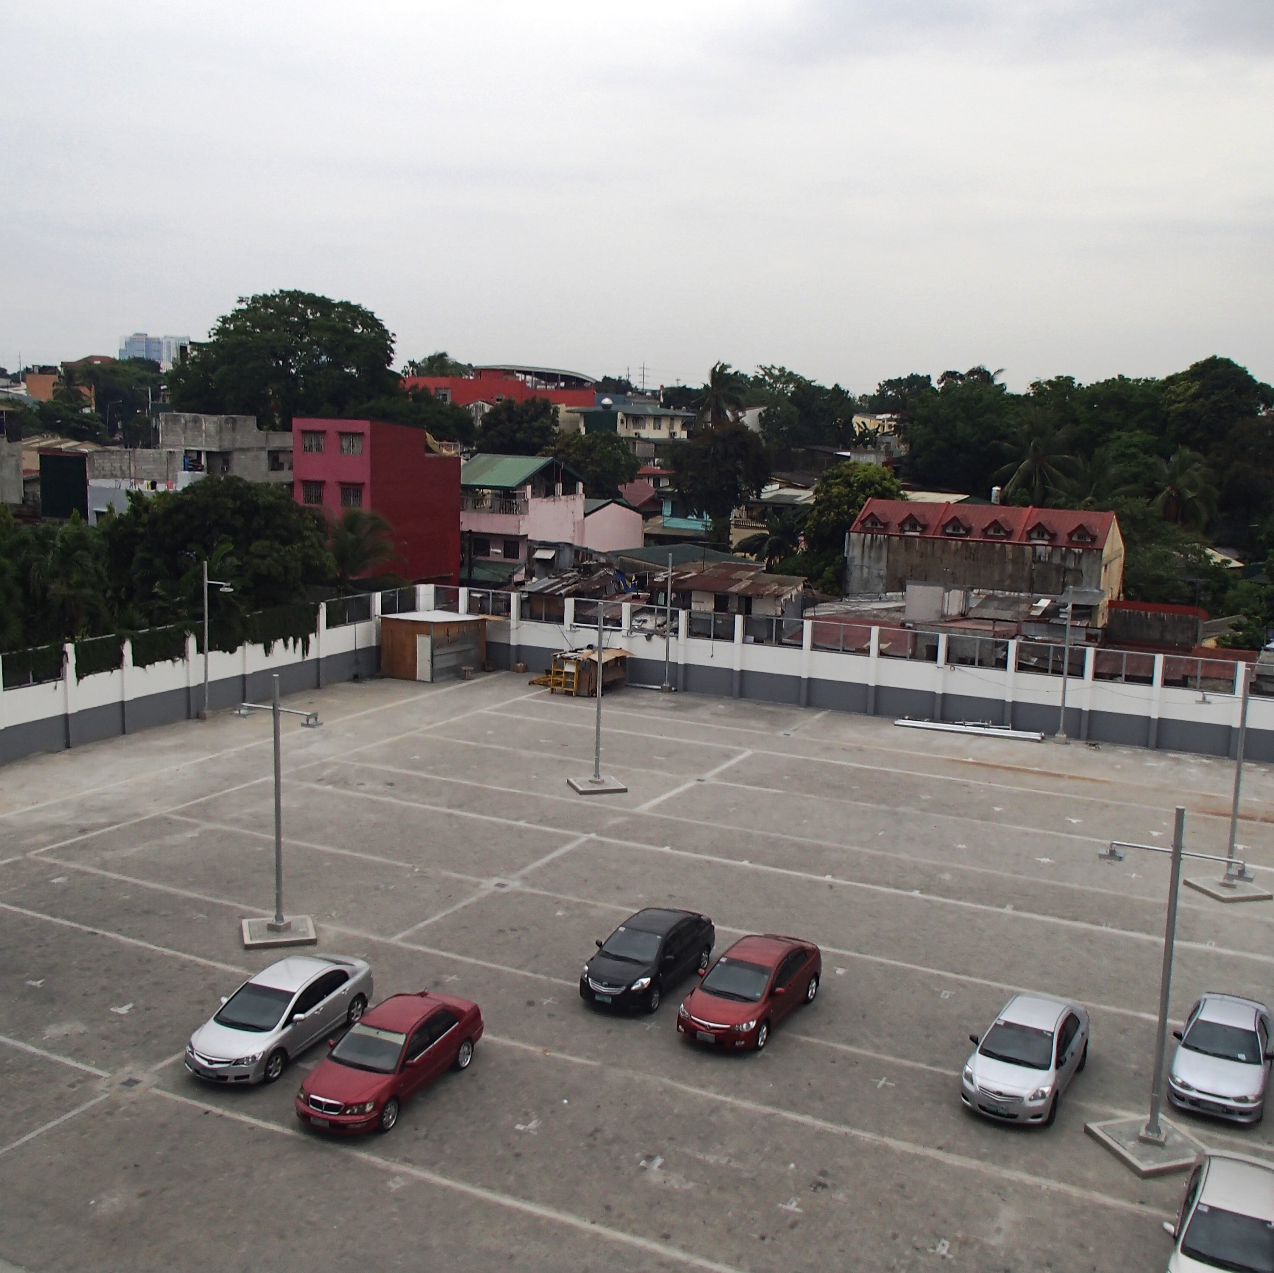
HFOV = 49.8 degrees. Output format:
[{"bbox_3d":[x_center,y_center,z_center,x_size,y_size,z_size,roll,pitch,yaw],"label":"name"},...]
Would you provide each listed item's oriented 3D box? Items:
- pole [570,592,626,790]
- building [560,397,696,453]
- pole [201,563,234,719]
[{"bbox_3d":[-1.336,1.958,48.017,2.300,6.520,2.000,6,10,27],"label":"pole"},{"bbox_3d":[-0.882,-22.470,166.000,14.500,11.100,10.500,6,10,27],"label":"building"},{"bbox_3d":[-17.169,0.242,55.707,1.500,6.400,0.500,6,10,27],"label":"pole"}]

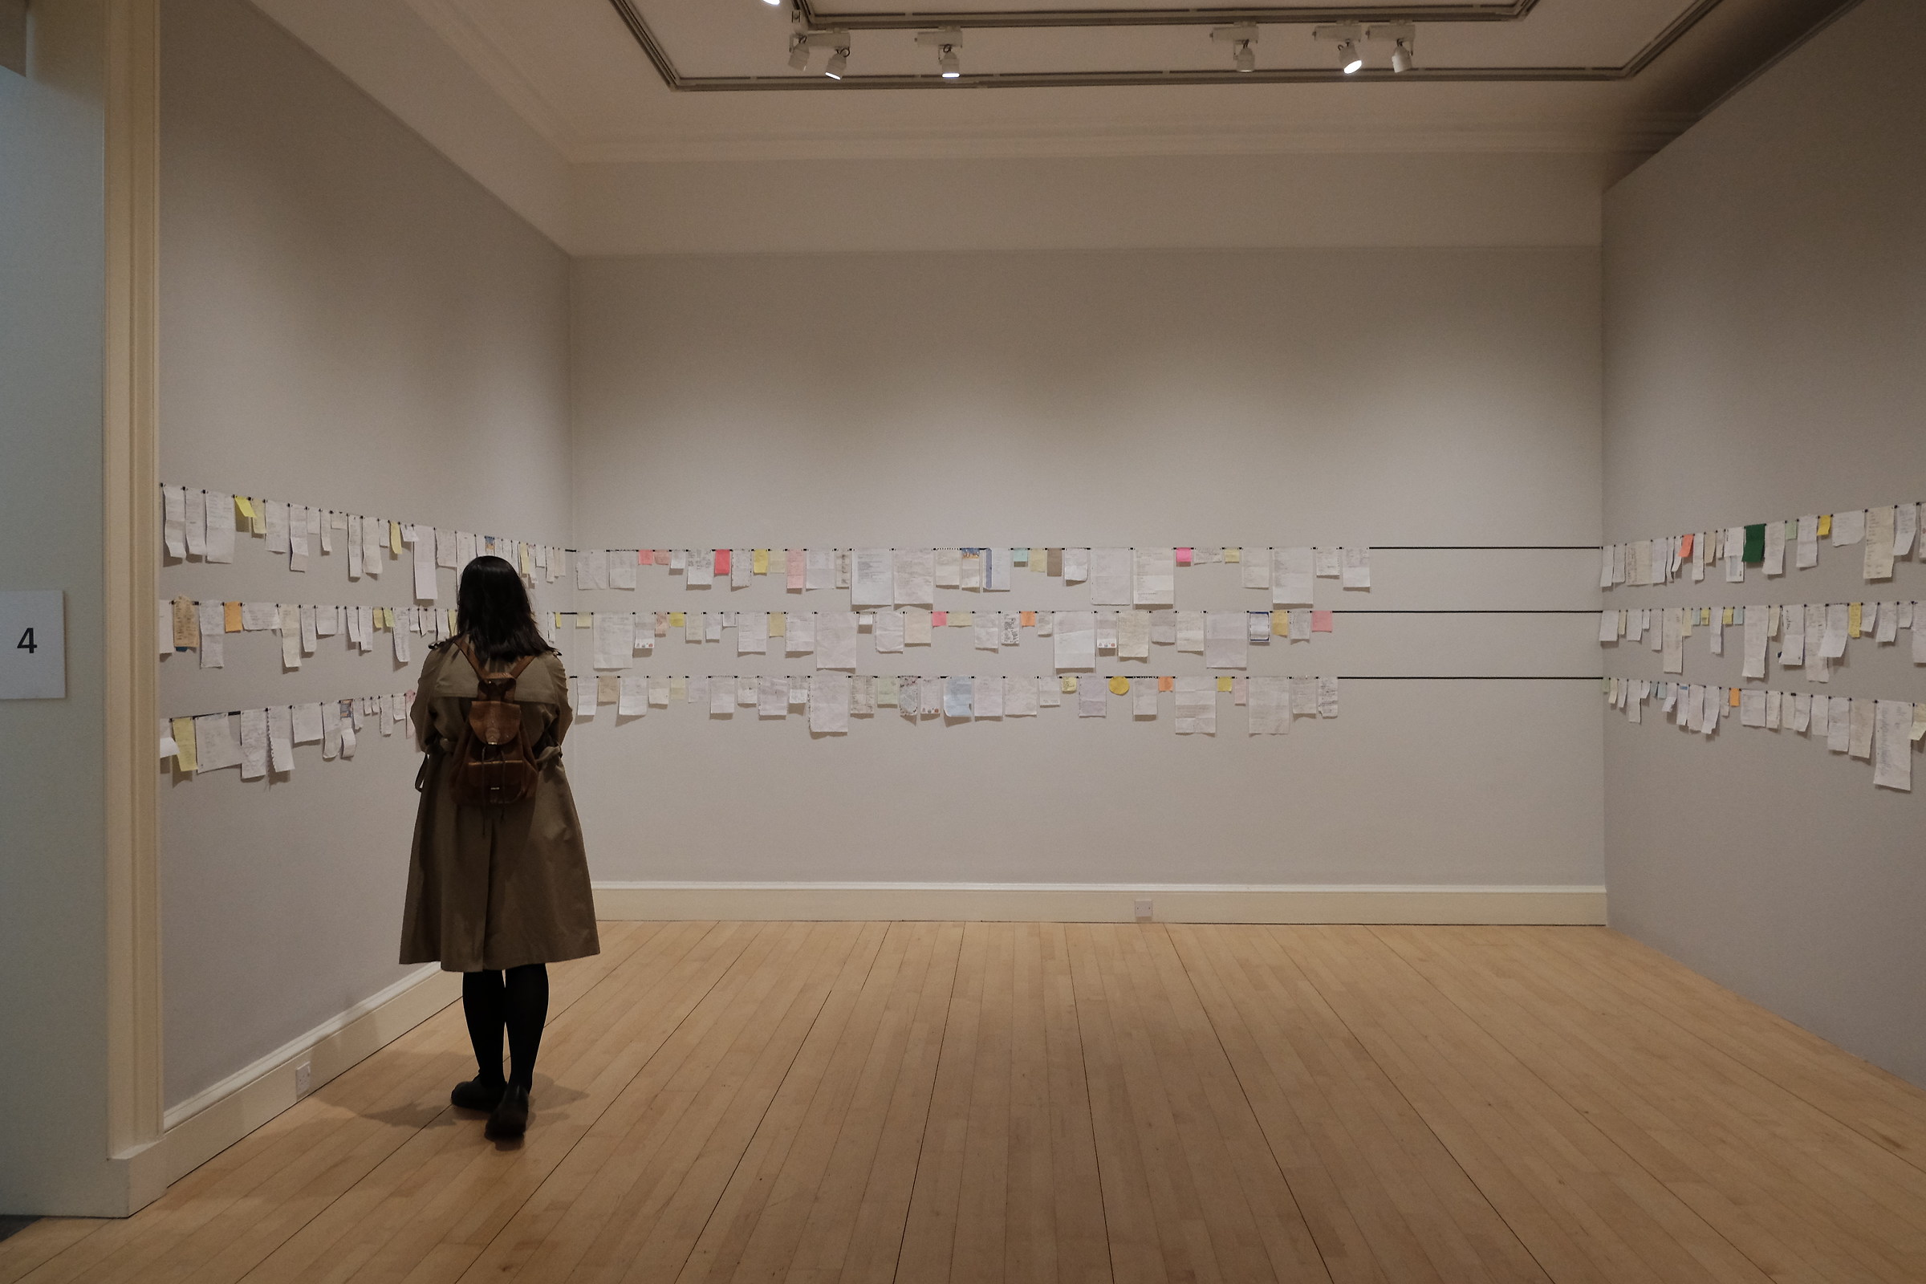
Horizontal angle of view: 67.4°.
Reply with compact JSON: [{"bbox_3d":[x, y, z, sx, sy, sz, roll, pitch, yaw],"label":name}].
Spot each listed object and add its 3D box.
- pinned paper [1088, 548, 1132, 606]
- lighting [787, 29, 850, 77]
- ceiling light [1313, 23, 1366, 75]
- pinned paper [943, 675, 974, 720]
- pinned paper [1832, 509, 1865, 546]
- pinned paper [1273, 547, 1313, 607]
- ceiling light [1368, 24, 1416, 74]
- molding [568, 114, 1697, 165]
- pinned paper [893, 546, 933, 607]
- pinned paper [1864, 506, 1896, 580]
[{"bbox_3d":[0.766,-0.335,7.462,0.210,0.297,0.015,0,0,2],"label":"pinned paper"},{"bbox_3d":[-0.605,-2.491,6.113,0.245,0.190,0.100,0,0,2],"label":"lighting"},{"bbox_3d":[1.568,-2.479,6.032,0.205,0.190,0.090,0,0,2],"label":"ceiling light"},{"bbox_3d":[-0.022,0.289,7.616,0.150,0.213,0.015,0,1,2],"label":"pinned paper"},{"bbox_3d":[3.229,-0.410,5.266,0.010,0.120,0.200,0,1,2],"label":"pinned paper"},{"bbox_3d":[1.728,-0.343,7.557,0.210,0.294,0.010,0,1,2],"label":"pinned paper"},{"bbox_3d":[1.851,-2.563,6.235,0.213,0.225,0.130,0,1,8],"label":"ceiling light"},{"bbox_3d":[0.824,-2.630,7.508,5.838,0.164,0.130,0,1,2],"label":"molding"},{"bbox_3d":[-0.255,-0.338,7.500,0.210,0.297,0.015,0,0,2],"label":"pinned paper"},{"bbox_3d":[3.221,-0.343,5.073,0.010,0.247,0.168,0,1,2],"label":"pinned paper"}]

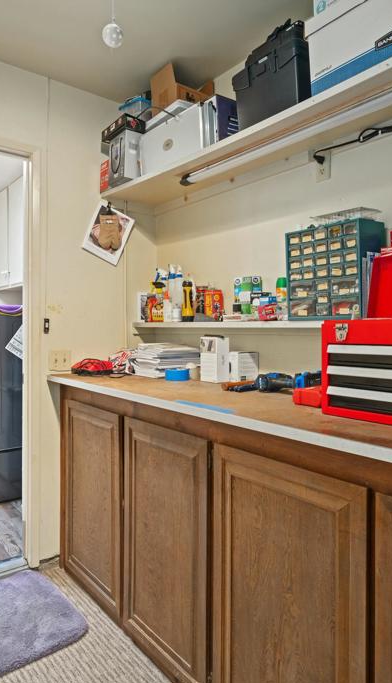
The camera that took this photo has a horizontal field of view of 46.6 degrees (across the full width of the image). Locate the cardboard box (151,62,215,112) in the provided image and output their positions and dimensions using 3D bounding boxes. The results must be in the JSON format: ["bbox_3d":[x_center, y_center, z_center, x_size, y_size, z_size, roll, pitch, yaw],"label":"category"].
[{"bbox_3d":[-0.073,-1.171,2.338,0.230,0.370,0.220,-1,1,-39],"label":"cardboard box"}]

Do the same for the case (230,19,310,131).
[{"bbox_3d":[0.316,-0.910,1.640,0.190,0.300,0.285,-1,1,-39],"label":"case"}]

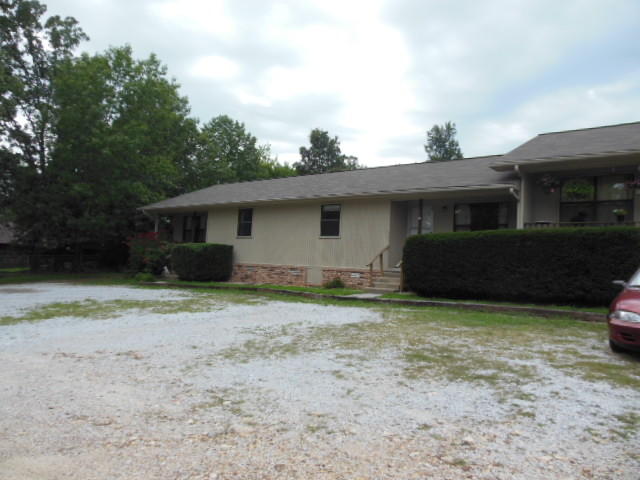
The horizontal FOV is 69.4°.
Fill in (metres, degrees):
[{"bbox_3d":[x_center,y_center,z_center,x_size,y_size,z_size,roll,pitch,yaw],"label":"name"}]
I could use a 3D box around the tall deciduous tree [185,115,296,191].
[{"bbox_3d":[-6.662,-3.547,35.624,8.800,12.338,8.800,0,-4,37],"label":"tall deciduous tree"}]

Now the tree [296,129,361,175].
[{"bbox_3d":[0.255,-3.451,42.582,6.800,13.701,6.800,0,-4,37],"label":"tree"}]

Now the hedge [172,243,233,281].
[{"bbox_3d":[-4.766,0.948,18.927,1.605,1.418,1.694,0,-4,37],"label":"hedge"}]

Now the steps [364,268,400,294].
[{"bbox_3d":[2.138,1.283,14.264,1.055,0.714,1.129,0,-4,37],"label":"steps"}]

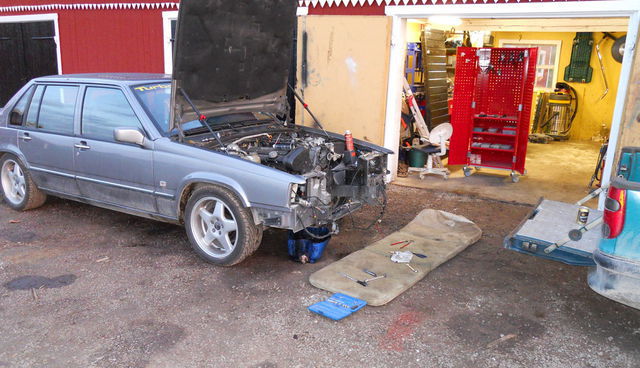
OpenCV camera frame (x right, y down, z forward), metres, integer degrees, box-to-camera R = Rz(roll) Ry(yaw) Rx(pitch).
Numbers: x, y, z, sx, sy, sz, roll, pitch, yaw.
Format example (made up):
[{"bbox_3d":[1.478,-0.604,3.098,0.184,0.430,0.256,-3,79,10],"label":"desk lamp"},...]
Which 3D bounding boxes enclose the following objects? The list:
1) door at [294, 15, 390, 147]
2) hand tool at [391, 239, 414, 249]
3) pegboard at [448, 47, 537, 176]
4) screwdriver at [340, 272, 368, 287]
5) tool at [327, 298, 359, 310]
[{"bbox_3d":[0.291,-1.125,6.870,1.210,2.090,0.060,3,14,10],"label":"door"},{"bbox_3d":[0.731,0.517,4.471,0.245,0.020,0.119,-11,18,-41],"label":"hand tool"},{"bbox_3d":[2.475,-1.026,7.304,1.042,1.720,0.594,9,16,30],"label":"pegboard"},{"bbox_3d":[0.242,0.688,3.734,0.033,0.030,0.286,-11,18,-40],"label":"screwdriver"},{"bbox_3d":[0.152,0.813,3.499,0.232,0.027,0.036,9,16,30],"label":"tool"}]

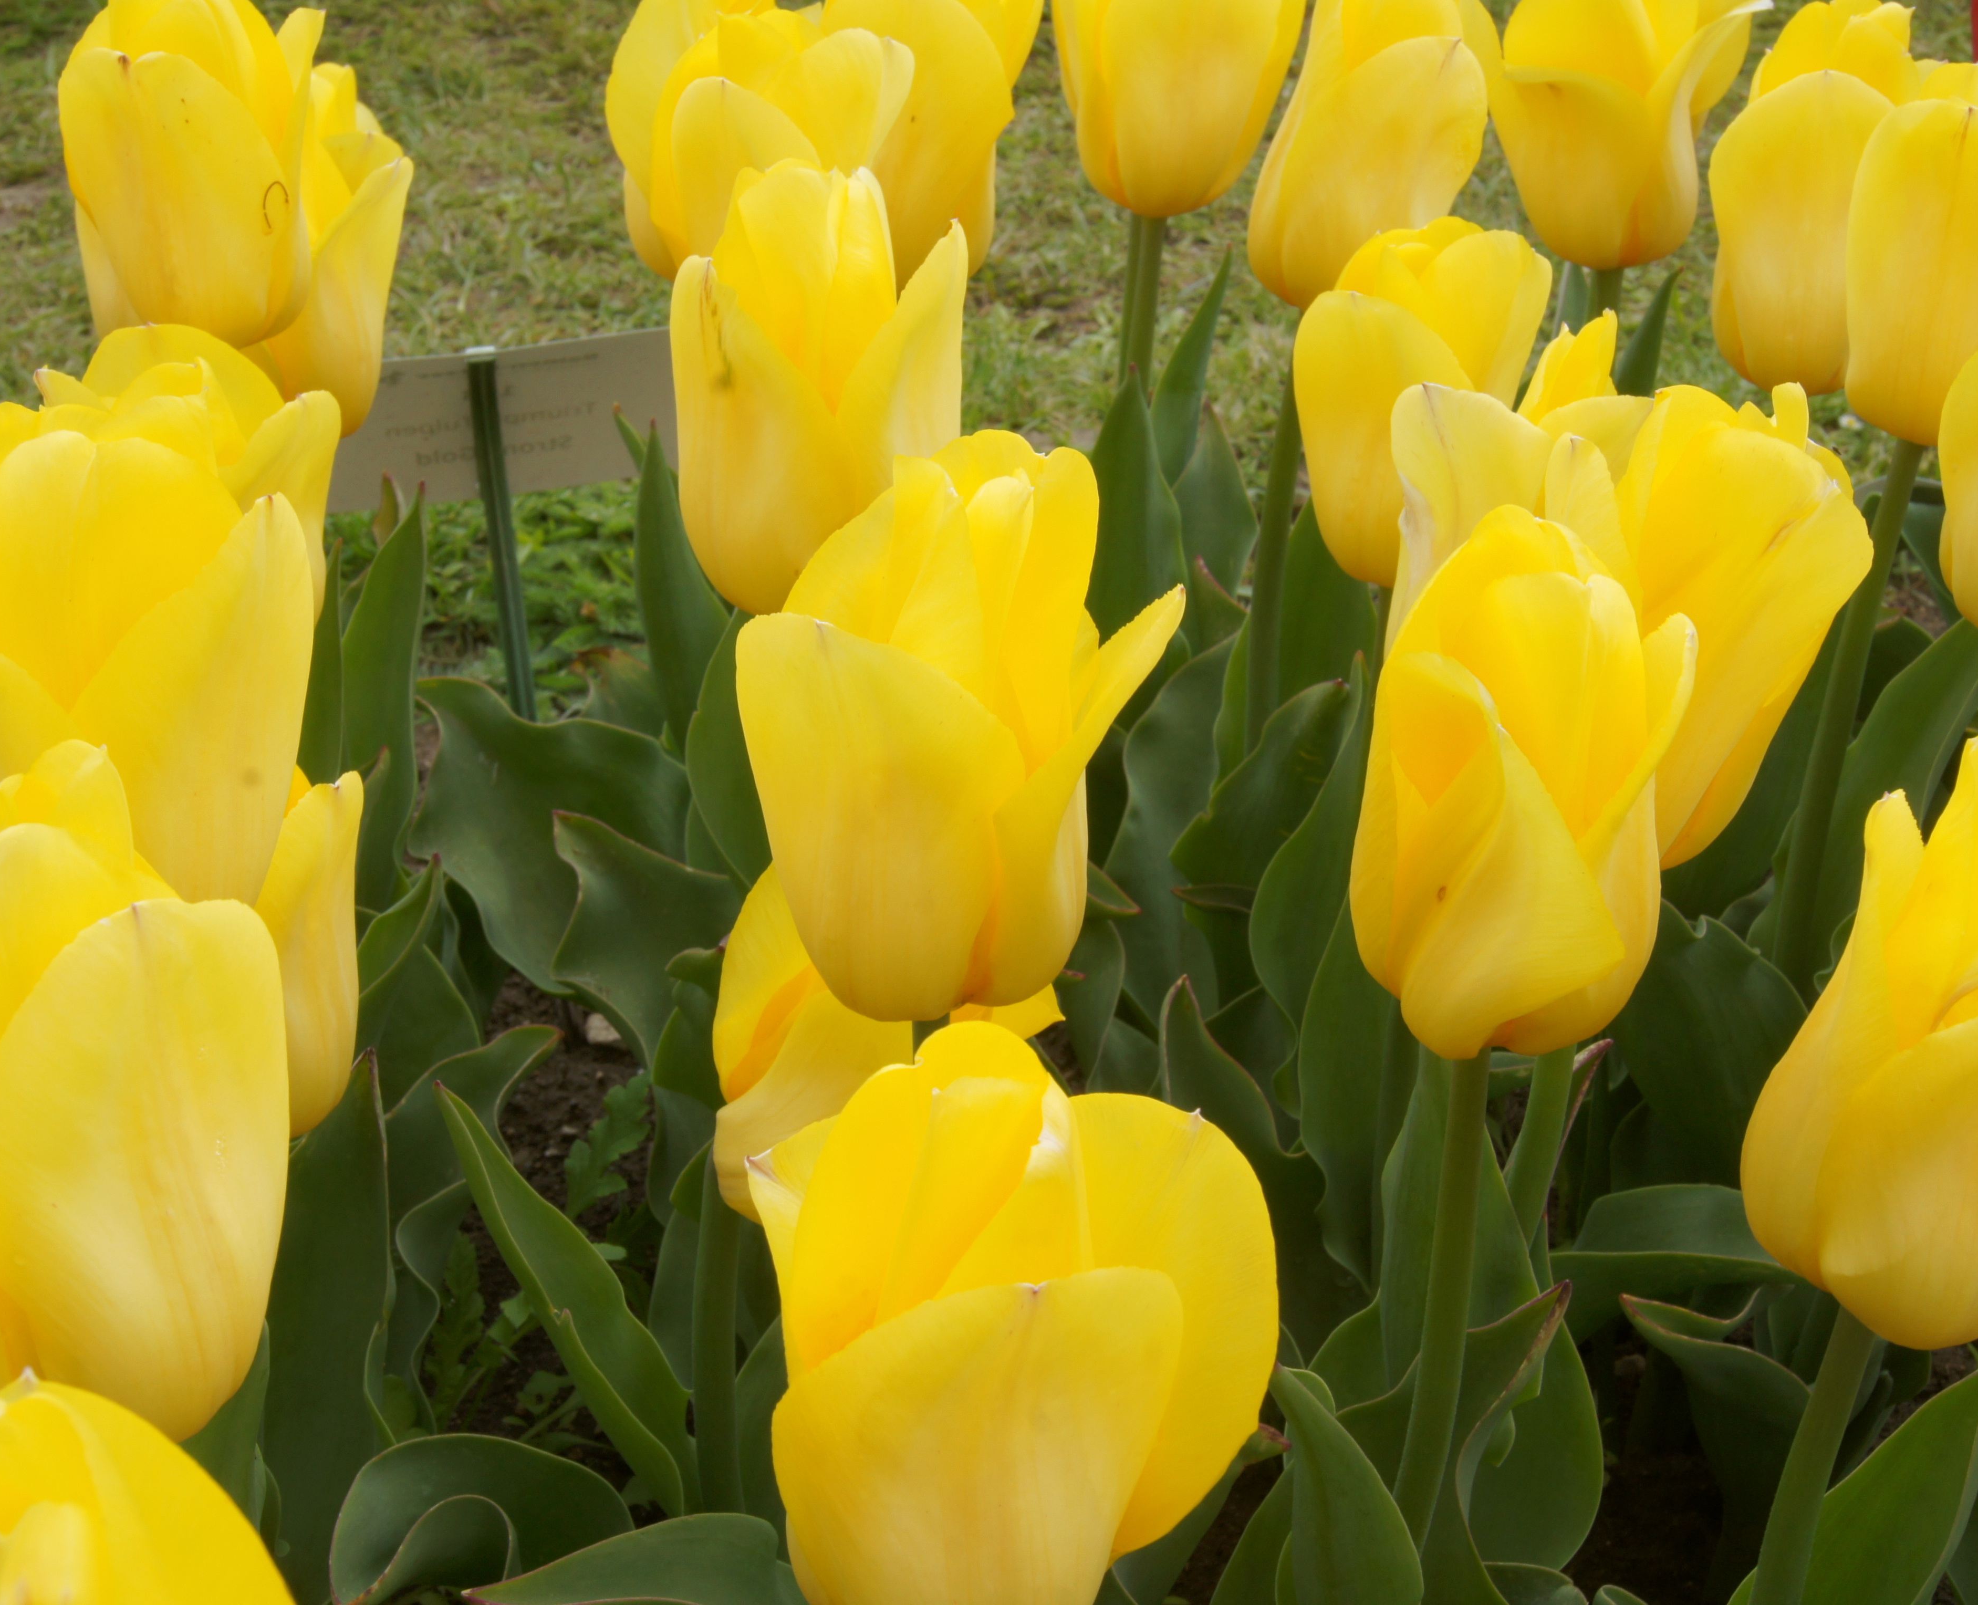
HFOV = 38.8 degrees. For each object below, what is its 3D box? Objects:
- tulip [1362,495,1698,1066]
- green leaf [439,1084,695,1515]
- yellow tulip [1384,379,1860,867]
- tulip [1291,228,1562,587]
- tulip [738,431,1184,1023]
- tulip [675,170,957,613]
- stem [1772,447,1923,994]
[{"bbox_3d":[0.077,-0.003,0.407,0.049,0.086,0.051,2,31,0],"label":"tulip"},{"bbox_3d":[-0.068,0.082,0.456,0.024,0.089,0.018,-25,18,0],"label":"green leaf"},{"bbox_3d":[0.107,-0.030,0.474,0.077,0.085,0.064,9,31,0],"label":"yellow tulip"},{"bbox_3d":[0.089,-0.082,0.577,0.054,0.079,0.054,5,31,0],"label":"tulip"},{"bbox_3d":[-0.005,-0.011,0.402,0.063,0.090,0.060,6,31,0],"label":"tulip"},{"bbox_3d":[-0.031,-0.076,0.515,0.054,0.086,0.054,7,31,0],"label":"tulip"},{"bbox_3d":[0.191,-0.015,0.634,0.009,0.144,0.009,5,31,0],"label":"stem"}]

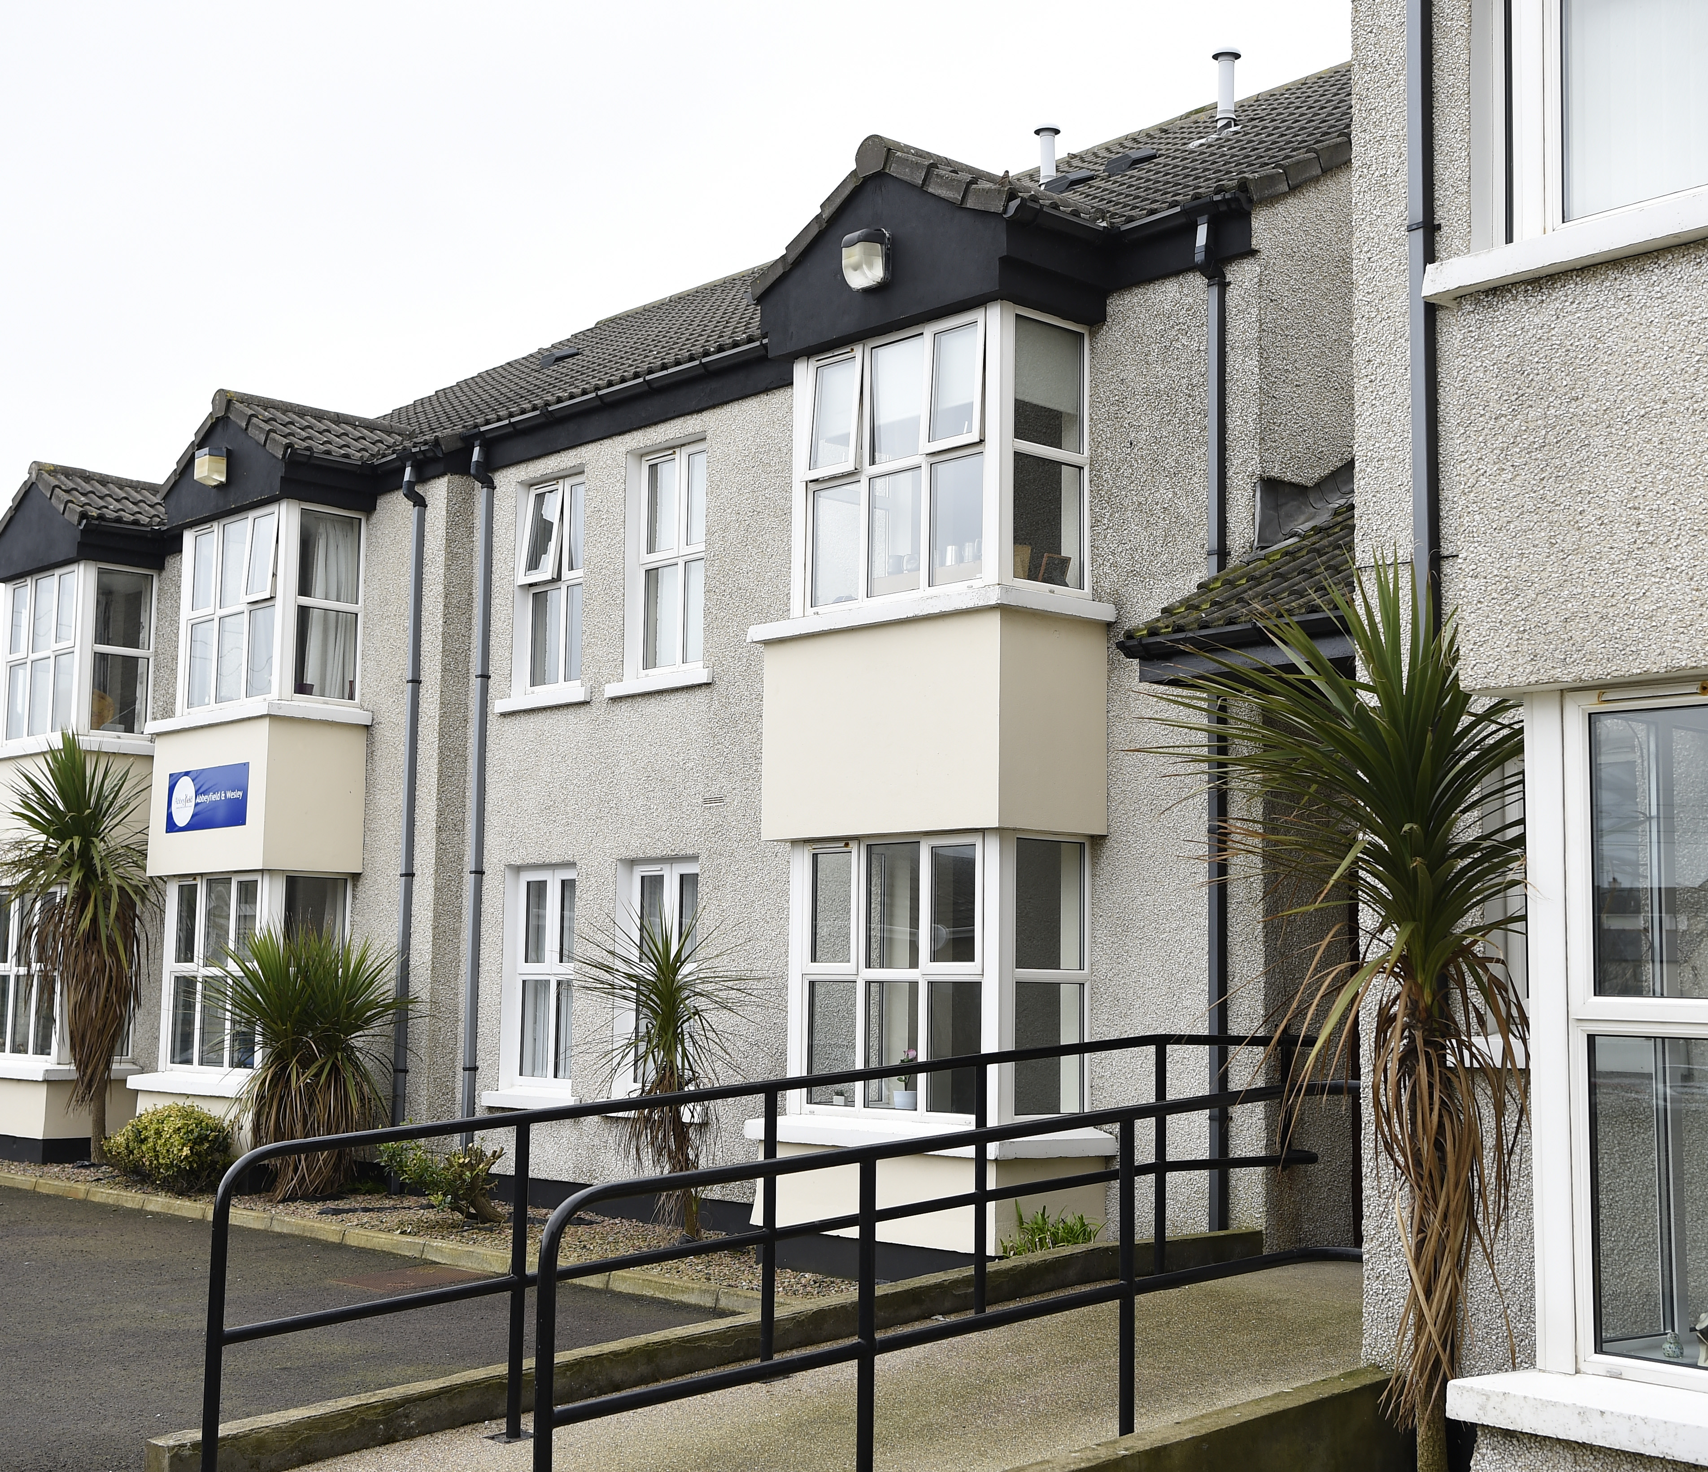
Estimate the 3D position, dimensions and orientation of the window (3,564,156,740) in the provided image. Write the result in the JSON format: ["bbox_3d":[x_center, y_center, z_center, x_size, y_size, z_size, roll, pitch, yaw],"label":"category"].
[{"bbox_3d":[-6.642,-0.636,20.950,0.652,1.438,1.574,7,-9,-41],"label":"window"}]

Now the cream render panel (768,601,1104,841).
[{"bbox_3d":[0.402,0.007,12.804,0.772,1.069,1.773,7,-9,-41],"label":"cream render panel"}]

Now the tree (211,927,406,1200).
[{"bbox_3d":[-3.826,2.278,17.184,1.282,1.824,1.282,6,-8,-41],"label":"tree"}]

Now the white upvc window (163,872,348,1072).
[{"bbox_3d":[-4.402,1.754,18.046,0.670,1.450,1.574,7,-9,-41],"label":"white upvc window"}]

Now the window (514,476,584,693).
[{"bbox_3d":[-1.948,-1.006,16.311,0.153,1.464,0.801,7,-9,-41],"label":"window"}]

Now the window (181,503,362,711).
[{"bbox_3d":[-4.488,-0.911,18.841,0.694,1.518,1.633,6,-8,-41],"label":"window"}]

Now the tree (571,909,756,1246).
[{"bbox_3d":[-1.082,1.941,14.153,0.979,1.832,0.979,1,-6,0],"label":"tree"}]

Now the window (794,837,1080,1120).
[{"bbox_3d":[0.421,1.264,12.712,0.652,1.450,1.574,7,-9,-41],"label":"window"}]

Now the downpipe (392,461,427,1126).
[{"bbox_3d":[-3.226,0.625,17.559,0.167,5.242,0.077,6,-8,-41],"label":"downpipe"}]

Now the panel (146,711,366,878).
[{"bbox_3d":[-4.420,0.497,18.139,0.790,1.069,1.773,7,-9,-41],"label":"panel"}]

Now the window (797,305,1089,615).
[{"bbox_3d":[0.466,-1.421,13.486,0.694,1.518,1.693,6,-8,-41],"label":"window"}]

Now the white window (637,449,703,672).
[{"bbox_3d":[-1.118,-1.157,16.073,0.068,1.505,0.868,6,-8,-41],"label":"white window"}]

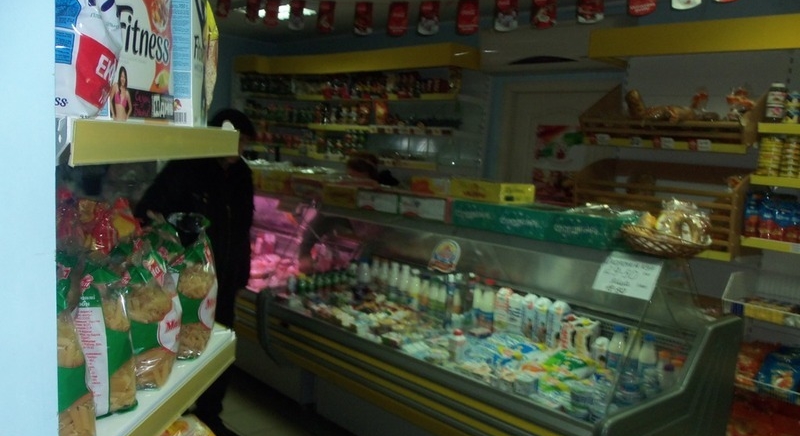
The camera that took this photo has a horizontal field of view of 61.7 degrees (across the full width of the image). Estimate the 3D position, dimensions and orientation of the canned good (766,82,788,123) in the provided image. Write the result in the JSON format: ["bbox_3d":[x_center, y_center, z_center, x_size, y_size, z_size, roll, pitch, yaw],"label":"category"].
[{"bbox_3d":[1.720,-0.524,3.054,0.094,0.175,0.094,-3,9,-44],"label":"canned good"}]

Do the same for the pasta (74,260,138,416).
[{"bbox_3d":[-0.438,0.170,0.979,0.065,0.220,0.090,7,7,29],"label":"pasta"}]

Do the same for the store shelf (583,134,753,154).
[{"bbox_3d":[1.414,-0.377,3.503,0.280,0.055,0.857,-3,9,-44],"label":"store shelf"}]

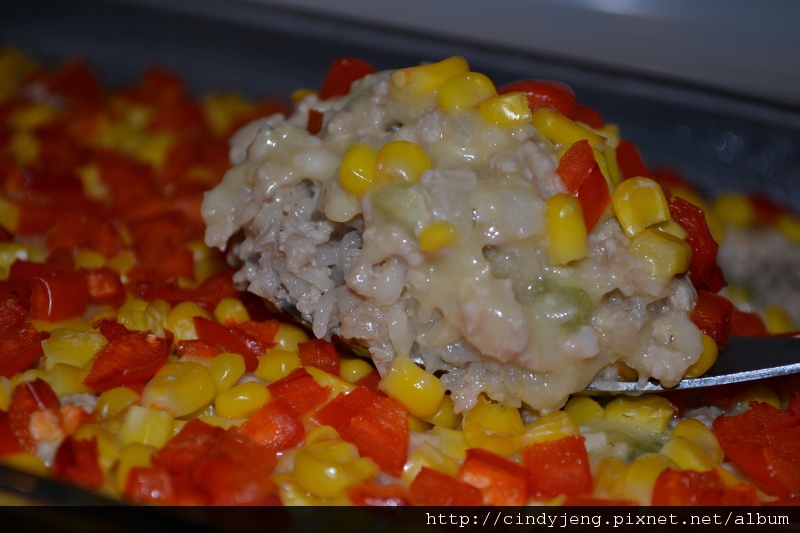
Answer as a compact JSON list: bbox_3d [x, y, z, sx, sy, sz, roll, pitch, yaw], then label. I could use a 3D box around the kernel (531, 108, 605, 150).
[{"bbox_3d":[0.026,-0.021,0.261,0.012,0.005,0.007,25,20,-6],"label":"kernel"}]

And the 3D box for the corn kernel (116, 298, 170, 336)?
[{"bbox_3d":[-0.044,0.009,0.289,0.009,0.006,0.007,0,27,0],"label":"corn kernel"}]

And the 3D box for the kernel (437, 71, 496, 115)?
[{"bbox_3d":[0.010,-0.027,0.260,0.009,0.009,0.006,1,60,10],"label":"kernel"}]

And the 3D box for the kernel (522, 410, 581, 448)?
[{"bbox_3d":[0.022,0.025,0.249,0.009,0.005,0.008,-19,35,-18],"label":"kernel"}]

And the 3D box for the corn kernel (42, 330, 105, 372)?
[{"bbox_3d":[-0.054,0.014,0.279,0.011,0.006,0.007,0,27,0],"label":"corn kernel"}]

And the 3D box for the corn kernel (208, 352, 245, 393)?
[{"bbox_3d":[-0.026,0.016,0.256,0.005,0.005,0.006,2,51,25],"label":"corn kernel"}]

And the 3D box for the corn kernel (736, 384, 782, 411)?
[{"bbox_3d":[0.054,0.021,0.249,0.007,0.006,0.007,0,26,0],"label":"corn kernel"}]

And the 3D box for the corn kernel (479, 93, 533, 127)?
[{"bbox_3d":[0.018,-0.026,0.275,0.009,0.005,0.006,-7,27,4],"label":"corn kernel"}]

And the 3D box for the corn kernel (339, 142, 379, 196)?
[{"bbox_3d":[-0.006,-0.015,0.266,0.007,0.008,0.006,0,15,0],"label":"corn kernel"}]

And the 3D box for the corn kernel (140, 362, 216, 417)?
[{"bbox_3d":[-0.033,0.018,0.250,0.011,0.006,0.007,-30,49,-7],"label":"corn kernel"}]

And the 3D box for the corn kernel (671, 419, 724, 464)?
[{"bbox_3d":[0.044,0.026,0.246,0.007,0.005,0.009,-16,46,-44],"label":"corn kernel"}]

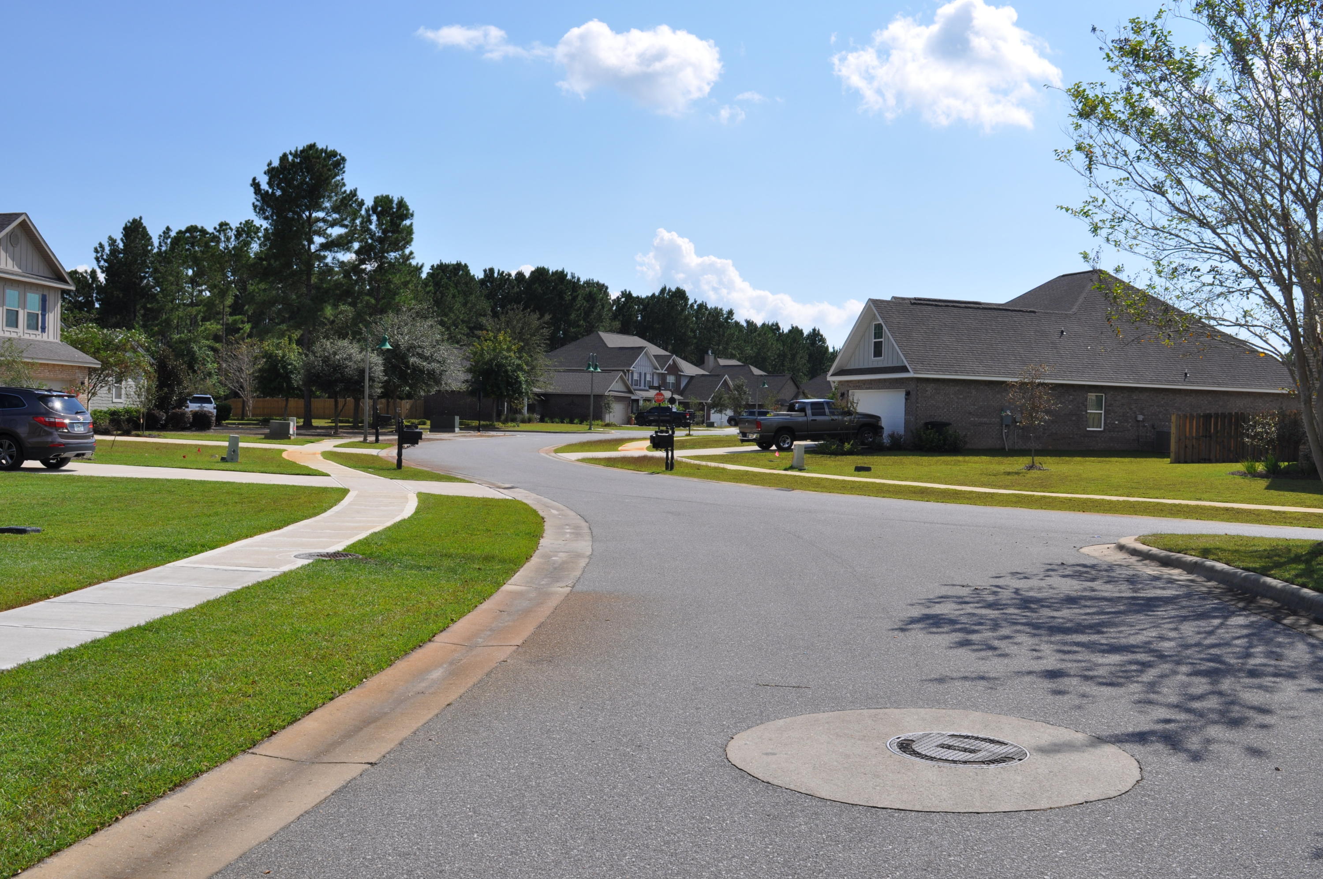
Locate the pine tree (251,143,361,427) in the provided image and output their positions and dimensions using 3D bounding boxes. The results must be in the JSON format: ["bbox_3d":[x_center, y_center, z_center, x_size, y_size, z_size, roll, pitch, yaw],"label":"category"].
[{"bbox_3d":[-21.258,-9.317,78.813,6.500,17.100,6.300,1,1,-15],"label":"pine tree"}]

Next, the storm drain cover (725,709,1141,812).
[{"bbox_3d":[1.232,1.473,6.120,1.860,0.050,1.860,1,1,0],"label":"storm drain cover"}]

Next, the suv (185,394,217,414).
[{"bbox_3d":[-28.588,-1.945,82.000,1.920,1.780,4.750,1,1,-16],"label":"suv"}]

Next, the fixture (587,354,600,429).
[{"bbox_3d":[-4.625,-3.243,89.942,0.620,5.250,1.700,2,1,22],"label":"fixture"}]

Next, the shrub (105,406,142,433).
[{"bbox_3d":[-21.153,-0.753,51.988,1.420,1.080,1.250,1,1,-22],"label":"shrub"}]

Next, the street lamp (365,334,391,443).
[{"bbox_3d":[-11.121,-2.086,51.997,1.100,4.450,0.600,2,1,-6],"label":"street lamp"}]

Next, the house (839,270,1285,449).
[{"bbox_3d":[15.864,-3.788,60.578,18.400,8.150,15.600,1,1,-19],"label":"house"}]

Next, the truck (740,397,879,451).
[{"bbox_3d":[5.780,-0.600,50.700,5.750,1.900,2.000,-2,2,-19],"label":"truck"}]

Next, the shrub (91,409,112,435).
[{"bbox_3d":[-21.423,-0.676,50.389,1.000,1.000,1.000,1,1,-23],"label":"shrub"}]

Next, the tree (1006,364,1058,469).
[{"bbox_3d":[11.294,-0.720,39.965,1.500,3.150,1.450,2,1,16],"label":"tree"}]

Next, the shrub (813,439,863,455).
[{"bbox_3d":[6.038,0.216,45.643,1.700,0.650,1.250,1,1,-19],"label":"shrub"}]

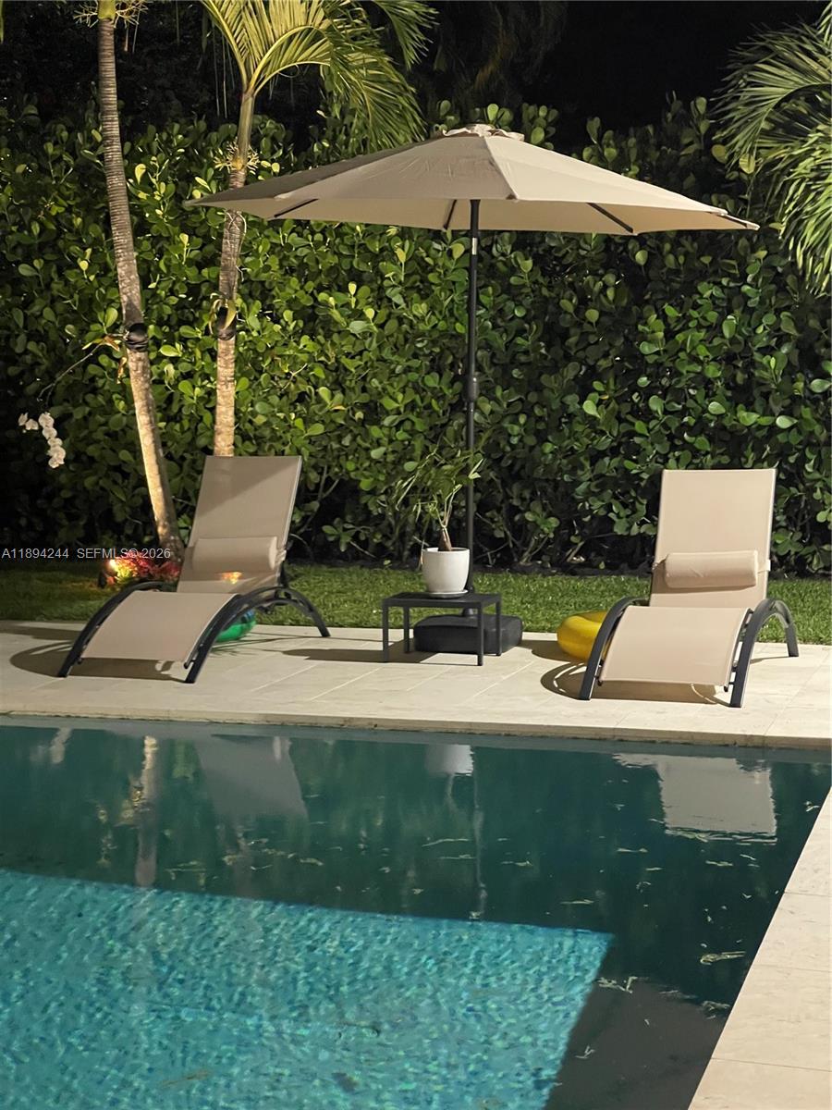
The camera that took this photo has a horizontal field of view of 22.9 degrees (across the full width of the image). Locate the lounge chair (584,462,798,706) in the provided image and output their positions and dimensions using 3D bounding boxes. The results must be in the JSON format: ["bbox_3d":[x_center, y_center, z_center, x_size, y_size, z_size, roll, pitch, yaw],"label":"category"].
[{"bbox_3d":[1.161,0.091,8.531,0.639,0.830,1.556,1,6,18],"label":"lounge chair"}]

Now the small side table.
[{"bbox_3d":[0.120,0.328,9.095,0.448,0.271,0.338,1,6,16],"label":"small side table"}]

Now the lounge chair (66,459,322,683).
[{"bbox_3d":[-0.965,0.019,9.236,0.639,0.875,1.600,1,6,19],"label":"lounge chair"}]

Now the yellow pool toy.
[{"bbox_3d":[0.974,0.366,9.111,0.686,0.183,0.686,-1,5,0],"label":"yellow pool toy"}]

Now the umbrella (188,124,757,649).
[{"bbox_3d":[0.264,-0.794,9.620,2.588,2.412,2.588,0,5,0],"label":"umbrella"}]

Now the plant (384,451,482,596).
[{"bbox_3d":[0.084,-0.146,9.119,0.425,0.654,0.406,-1,5,0],"label":"plant"}]

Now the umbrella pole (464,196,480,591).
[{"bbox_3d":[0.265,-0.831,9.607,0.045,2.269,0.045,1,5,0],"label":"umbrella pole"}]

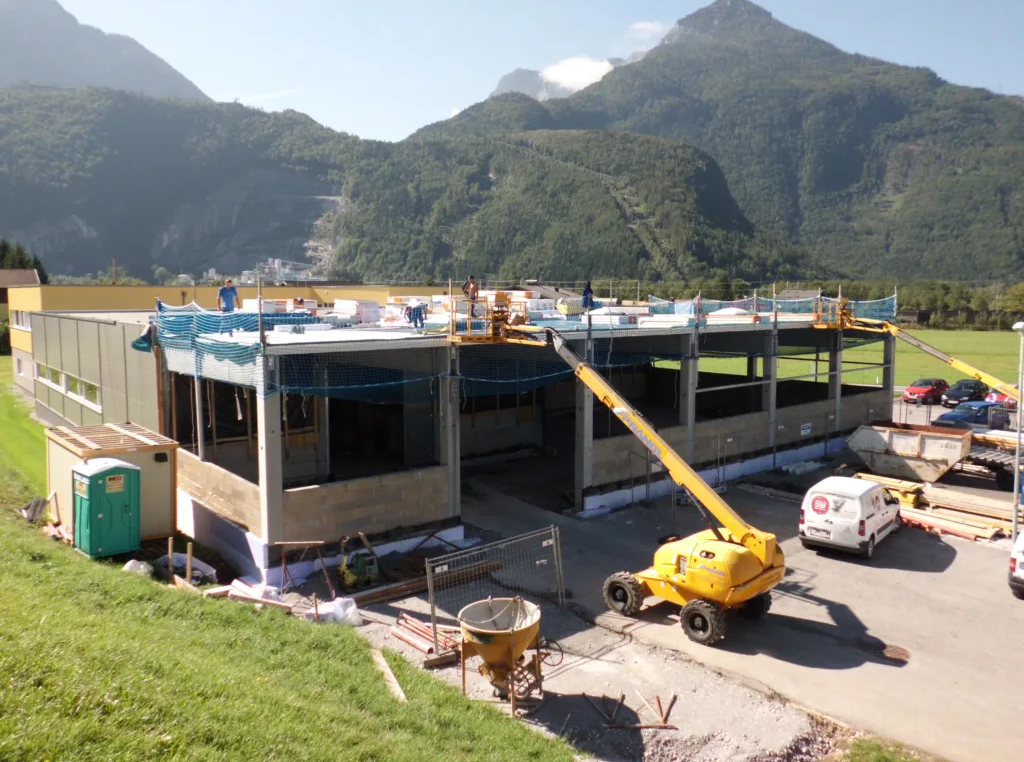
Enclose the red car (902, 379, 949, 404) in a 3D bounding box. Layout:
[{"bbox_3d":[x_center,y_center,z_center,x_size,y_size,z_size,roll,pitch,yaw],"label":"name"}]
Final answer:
[{"bbox_3d":[27.100,0.629,50.157,1.710,1.450,4.100,7,10,44],"label":"red car"}]

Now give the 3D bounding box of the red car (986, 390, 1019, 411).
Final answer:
[{"bbox_3d":[30.400,1.010,47.181,1.700,1.450,4.000,6,9,42],"label":"red car"}]

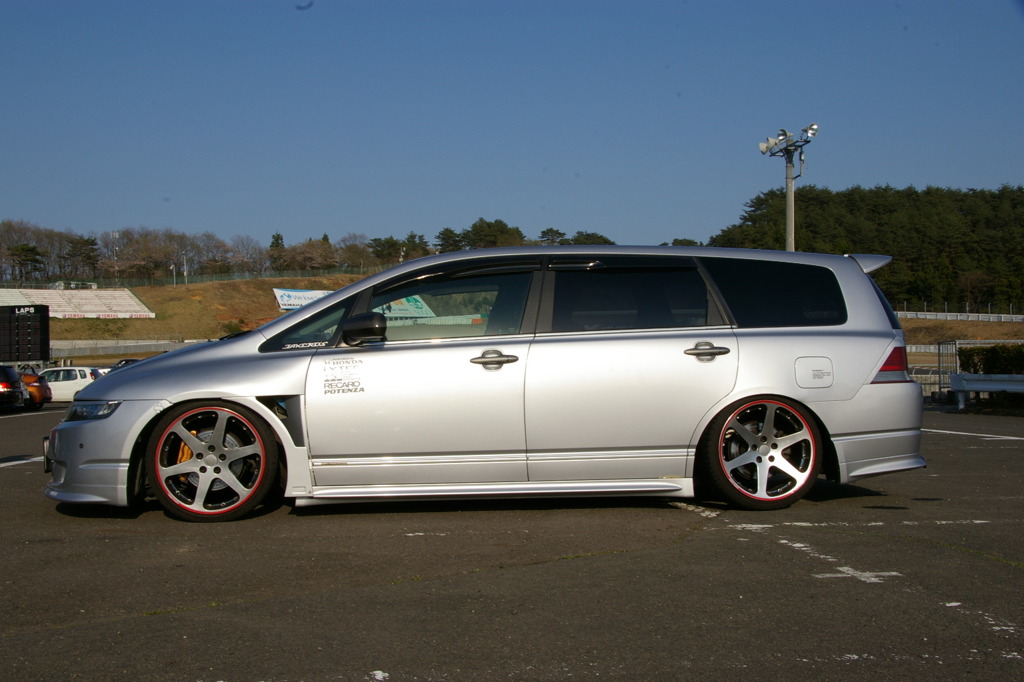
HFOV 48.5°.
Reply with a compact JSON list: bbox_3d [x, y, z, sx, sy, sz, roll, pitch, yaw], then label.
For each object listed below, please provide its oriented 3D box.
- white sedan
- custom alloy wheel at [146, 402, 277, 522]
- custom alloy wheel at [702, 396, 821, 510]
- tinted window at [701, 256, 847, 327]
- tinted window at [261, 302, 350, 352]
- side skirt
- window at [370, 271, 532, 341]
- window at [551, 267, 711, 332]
[{"bbox_3d":[-17.200,1.740,43.200,3.500,1.530,1.520,0,-1,1],"label":"white sedan"},{"bbox_3d":[-1.479,0.590,5.654,0.625,0.615,0.230,0,-1,-8],"label":"custom alloy wheel"},{"bbox_3d":[1.305,0.575,6.035,0.630,0.620,0.230,0,-1,-8],"label":"custom alloy wheel"},{"bbox_3d":[1.404,-0.265,6.095,0.820,0.375,0.110,0,-1,-8],"label":"tinted window"},{"bbox_3d":[-1.038,-0.079,5.753,0.440,0.255,0.100,0,-1,-8],"label":"tinted window"},{"bbox_3d":[-0.073,0.766,5.783,2.040,0.110,0.120,0,-1,-8],"label":"side skirt"},{"bbox_3d":[-0.313,-0.182,5.849,0.840,0.360,0.100,0,-1,-8],"label":"window"},{"bbox_3d":[0.628,-0.218,5.978,0.860,0.350,0.100,0,-1,-8],"label":"window"}]

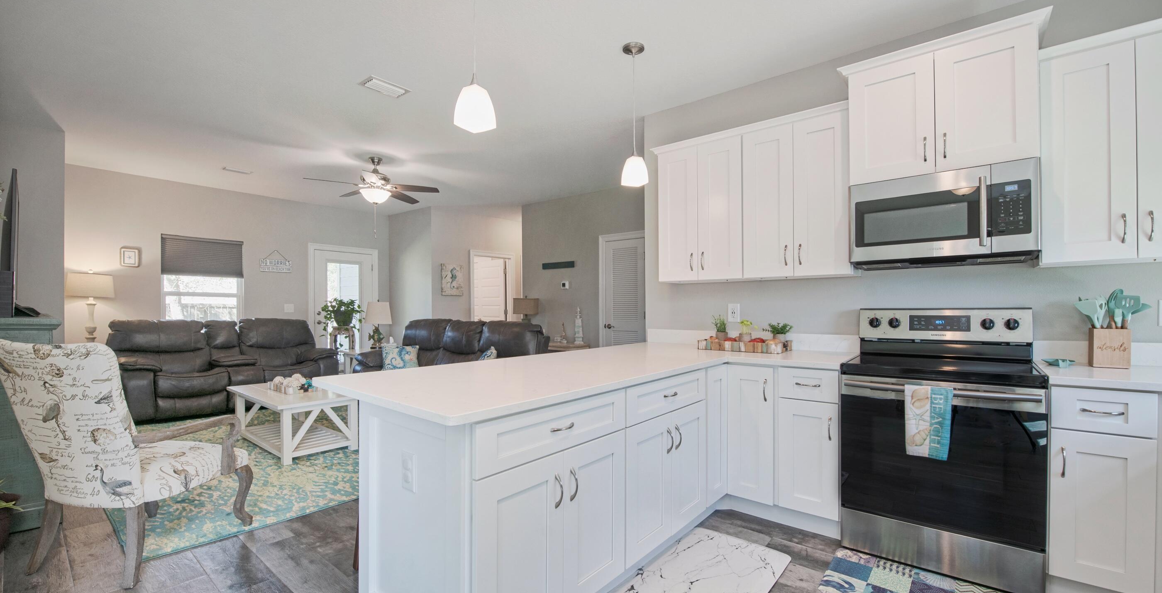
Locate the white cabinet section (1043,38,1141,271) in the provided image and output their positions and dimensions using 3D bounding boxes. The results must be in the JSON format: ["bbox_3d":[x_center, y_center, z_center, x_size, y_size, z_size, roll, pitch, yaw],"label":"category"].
[{"bbox_3d":[2.266,-0.596,2.061,0.290,0.913,0.322,-1,-2,40],"label":"white cabinet section"}]

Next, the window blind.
[{"bbox_3d":[-4.813,-0.499,5.778,0.060,0.490,0.810,-1,-1,41],"label":"window blind"}]

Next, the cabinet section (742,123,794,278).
[{"bbox_3d":[1.254,-0.575,2.913,0.305,0.913,0.322,-1,-2,40],"label":"cabinet section"}]

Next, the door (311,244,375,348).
[{"bbox_3d":[-3.749,0.295,7.116,0.120,2.130,1.000,-1,-1,41],"label":"door"}]

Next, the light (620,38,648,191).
[{"bbox_3d":[0.317,-1.085,2.700,0.136,0.860,0.136,-1,-1,41],"label":"light"}]

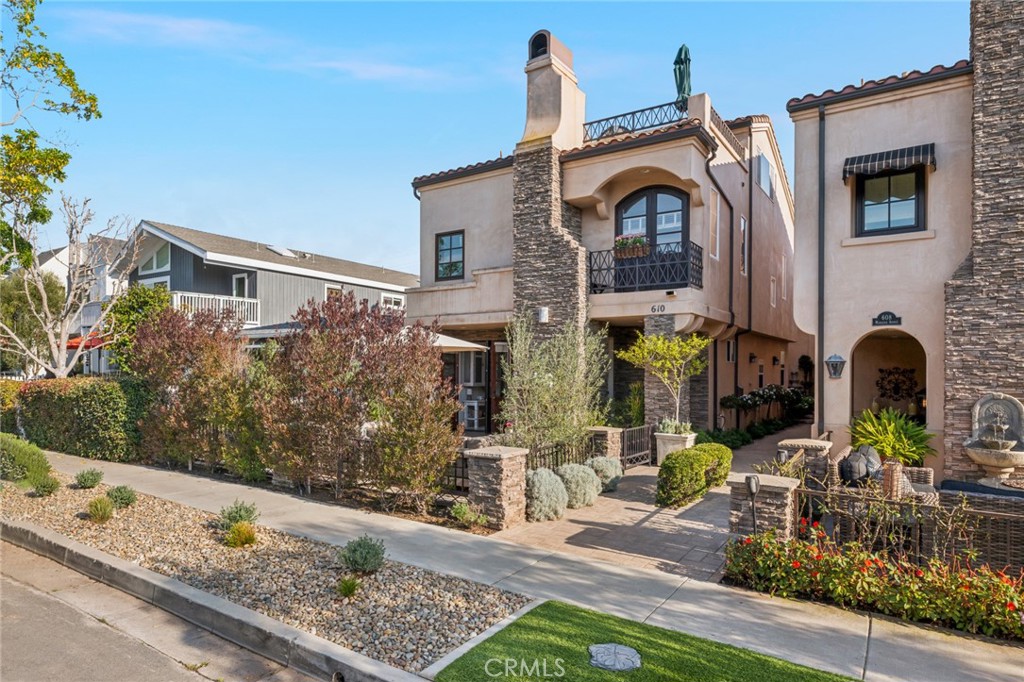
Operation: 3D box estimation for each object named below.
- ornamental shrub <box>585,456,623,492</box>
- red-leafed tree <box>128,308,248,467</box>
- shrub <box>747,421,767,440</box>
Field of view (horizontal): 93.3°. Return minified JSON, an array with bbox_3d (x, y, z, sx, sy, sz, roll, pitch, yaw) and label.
[{"bbox_3d":[1.720,2.470,9.050,0.660,0.600,0.660,0,-2,0],"label":"ornamental shrub"},{"bbox_3d":[-7.200,1.030,10.800,2.000,3.350,1.750,-1,-2,31],"label":"red-leafed tree"},{"bbox_3d":[6.934,2.515,13.718,0.520,0.500,0.520,-1,-3,35],"label":"shrub"}]

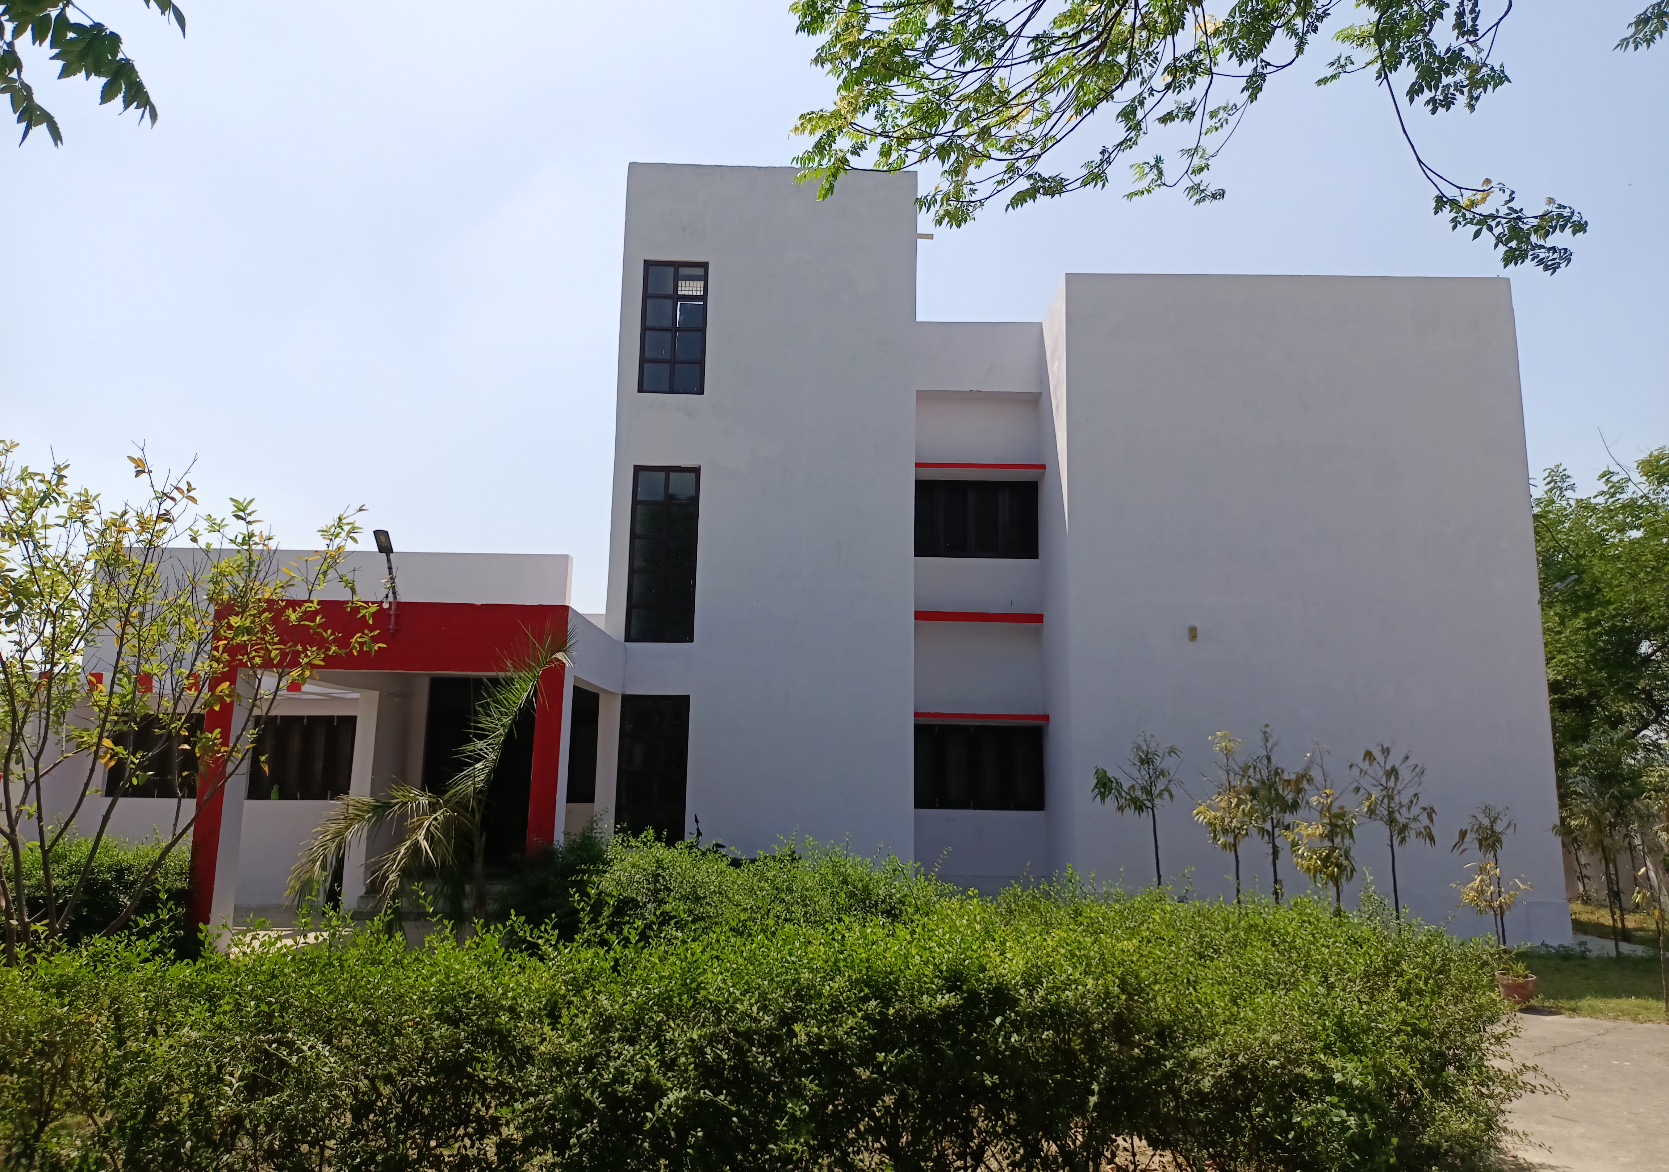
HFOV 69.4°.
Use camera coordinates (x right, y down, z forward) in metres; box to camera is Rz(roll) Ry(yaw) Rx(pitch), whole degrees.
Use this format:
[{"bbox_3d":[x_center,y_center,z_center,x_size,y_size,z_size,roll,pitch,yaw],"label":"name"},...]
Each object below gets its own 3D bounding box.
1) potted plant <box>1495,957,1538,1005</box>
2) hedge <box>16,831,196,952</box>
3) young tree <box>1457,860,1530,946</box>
[{"bbox_3d":[5.603,3.237,9.884,0.344,0.377,0.344,1,-10,0],"label":"potted plant"},{"bbox_3d":[-7.502,3.127,12.391,1.750,1.070,1.200,1,-10,1],"label":"hedge"},{"bbox_3d":[5.588,2.892,10.189,0.643,1.161,0.643,1,-10,0],"label":"young tree"}]

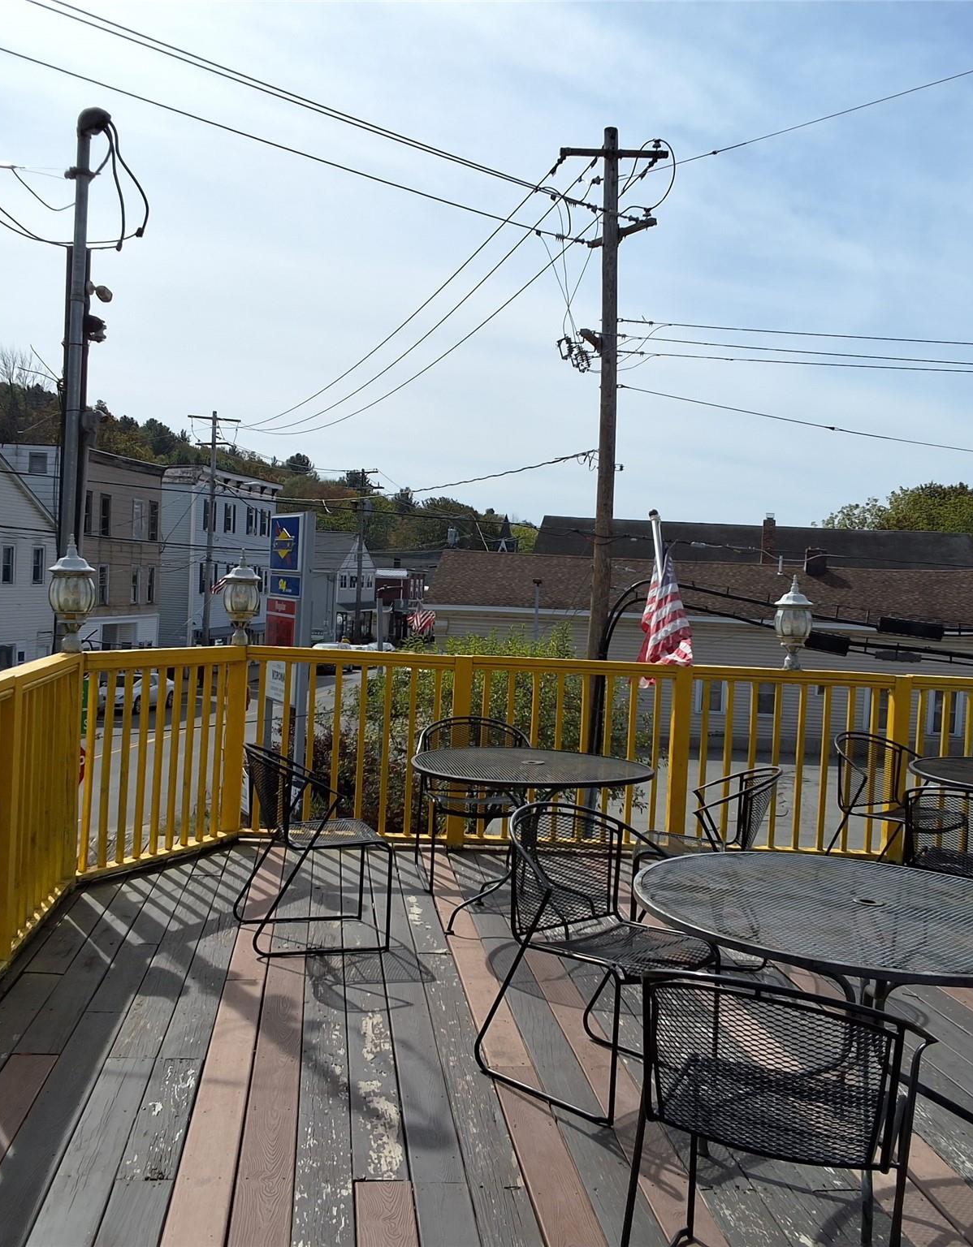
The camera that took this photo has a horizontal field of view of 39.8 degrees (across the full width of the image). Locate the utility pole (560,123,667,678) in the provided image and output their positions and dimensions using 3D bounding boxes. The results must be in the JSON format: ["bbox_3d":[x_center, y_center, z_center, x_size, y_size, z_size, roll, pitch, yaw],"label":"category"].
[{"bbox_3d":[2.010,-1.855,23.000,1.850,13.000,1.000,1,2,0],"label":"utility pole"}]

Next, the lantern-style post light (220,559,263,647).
[{"bbox_3d":[-1.345,-0.144,7.452,0.212,0.535,0.212,3,2,0],"label":"lantern-style post light"}]

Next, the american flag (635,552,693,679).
[{"bbox_3d":[1.042,-0.034,7.900,0.360,0.850,0.360,3,2,0],"label":"american flag"}]

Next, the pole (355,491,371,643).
[{"bbox_3d":[-7.157,-2.973,76.000,1.000,10.800,0.700,3,2,0],"label":"pole"}]

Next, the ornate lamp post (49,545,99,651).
[{"bbox_3d":[-1.947,-0.141,6.330,0.213,0.545,0.213,3,2,0],"label":"ornate lamp post"}]

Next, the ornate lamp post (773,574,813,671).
[{"bbox_3d":[1.735,-0.004,7.580,0.213,0.545,0.213,3,2,0],"label":"ornate lamp post"}]

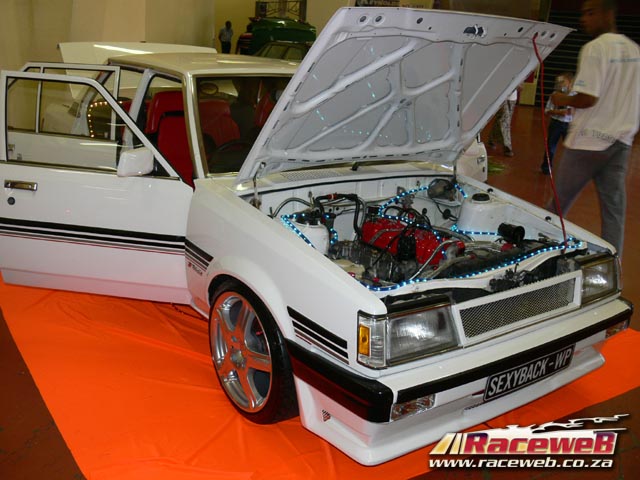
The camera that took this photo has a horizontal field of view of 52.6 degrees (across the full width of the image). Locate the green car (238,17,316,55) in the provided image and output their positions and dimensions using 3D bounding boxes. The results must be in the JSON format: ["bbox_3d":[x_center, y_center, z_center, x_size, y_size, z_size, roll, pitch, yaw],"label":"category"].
[{"bbox_3d":[-1.072,-5.774,19.174,1.720,1.500,4.200,4,17,0],"label":"green car"}]

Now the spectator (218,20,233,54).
[{"bbox_3d":[-2.963,-5.870,20.051,0.500,1.740,0.320,1,17,-11],"label":"spectator"}]

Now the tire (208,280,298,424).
[{"bbox_3d":[-0.212,0.413,2.532,0.200,0.590,0.590,-9,21,-36],"label":"tire"}]

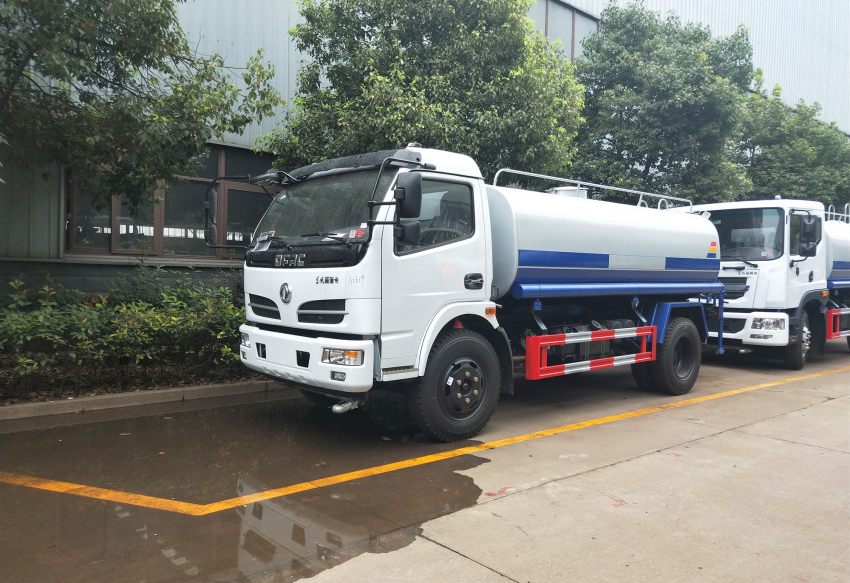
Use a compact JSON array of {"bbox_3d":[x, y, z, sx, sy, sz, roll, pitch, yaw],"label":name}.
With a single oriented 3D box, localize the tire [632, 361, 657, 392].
[{"bbox_3d":[2.971,0.800,7.935,0.985,0.985,0.250,-1,3,-40],"label":"tire"}]

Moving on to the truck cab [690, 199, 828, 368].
[{"bbox_3d":[5.367,-0.170,10.789,2.100,2.600,2.350,-1,3,-40],"label":"truck cab"}]

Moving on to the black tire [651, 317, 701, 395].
[{"bbox_3d":[3.150,0.812,7.723,0.985,0.985,0.250,-1,3,-40],"label":"black tire"}]

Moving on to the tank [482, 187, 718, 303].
[{"bbox_3d":[1.799,-0.486,7.934,4.400,1.400,2.080,-1,3,-40],"label":"tank"}]

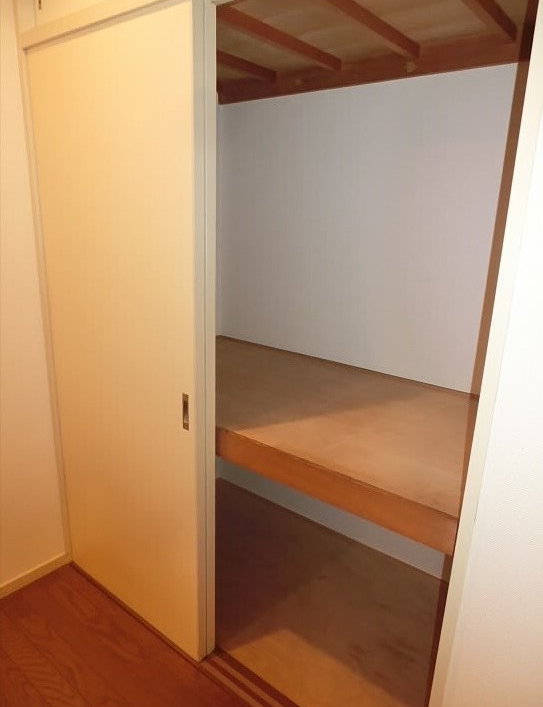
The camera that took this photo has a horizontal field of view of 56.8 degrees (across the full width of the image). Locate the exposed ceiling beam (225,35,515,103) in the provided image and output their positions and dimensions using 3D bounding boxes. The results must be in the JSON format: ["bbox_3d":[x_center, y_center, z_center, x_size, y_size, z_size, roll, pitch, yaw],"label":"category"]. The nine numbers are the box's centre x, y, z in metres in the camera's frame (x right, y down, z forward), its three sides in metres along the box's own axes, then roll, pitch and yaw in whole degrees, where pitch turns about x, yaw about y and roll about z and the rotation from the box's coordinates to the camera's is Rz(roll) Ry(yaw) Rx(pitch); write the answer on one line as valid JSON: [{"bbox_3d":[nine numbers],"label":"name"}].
[{"bbox_3d":[0.331,-0.990,1.756,1.419,0.092,0.033,14,19,36],"label":"exposed ceiling beam"}]

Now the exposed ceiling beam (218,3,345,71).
[{"bbox_3d":[0.018,-0.972,1.553,0.045,0.036,0.699,14,19,36],"label":"exposed ceiling beam"}]

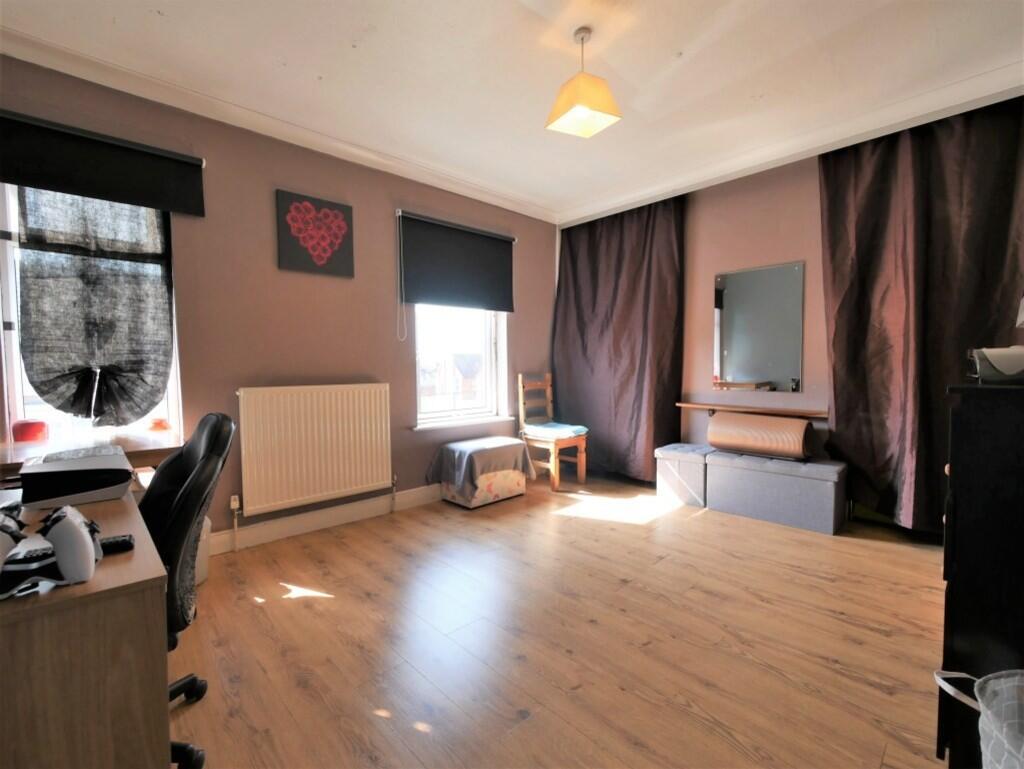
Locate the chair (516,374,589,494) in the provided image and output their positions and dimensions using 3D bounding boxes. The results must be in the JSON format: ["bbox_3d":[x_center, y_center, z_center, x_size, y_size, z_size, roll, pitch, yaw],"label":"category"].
[{"bbox_3d":[0.383,0.401,3.773,0.425,1.000,0.484,-3,3,-40],"label":"chair"}]

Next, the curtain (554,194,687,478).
[{"bbox_3d":[0.969,-0.369,3.858,1.161,2.424,0.161,2,4,43],"label":"curtain"}]

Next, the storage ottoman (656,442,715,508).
[{"bbox_3d":[1.420,0.719,3.348,0.382,0.385,0.382,2,4,43],"label":"storage ottoman"}]

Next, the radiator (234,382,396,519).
[{"bbox_3d":[-1.240,0.383,2.719,0.901,0.747,0.091,-3,3,-39],"label":"radiator"}]

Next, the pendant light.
[{"bbox_3d":[0.324,-1.390,1.878,0.228,0.387,0.228,-2,3,-32],"label":"pendant light"}]

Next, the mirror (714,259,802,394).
[{"bbox_3d":[1.829,-0.407,3.108,0.593,0.917,0.020,2,4,43],"label":"mirror"}]

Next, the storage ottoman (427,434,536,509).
[{"bbox_3d":[-0.210,0.704,3.394,0.656,0.441,0.365,-3,3,-41],"label":"storage ottoman"}]

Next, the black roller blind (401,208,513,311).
[{"bbox_3d":[-0.403,-0.951,3.380,1.097,0.661,0.070,-3,3,-39],"label":"black roller blind"}]

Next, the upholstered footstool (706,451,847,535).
[{"bbox_3d":[1.847,0.732,2.941,0.769,0.389,0.382,2,3,42],"label":"upholstered footstool"}]

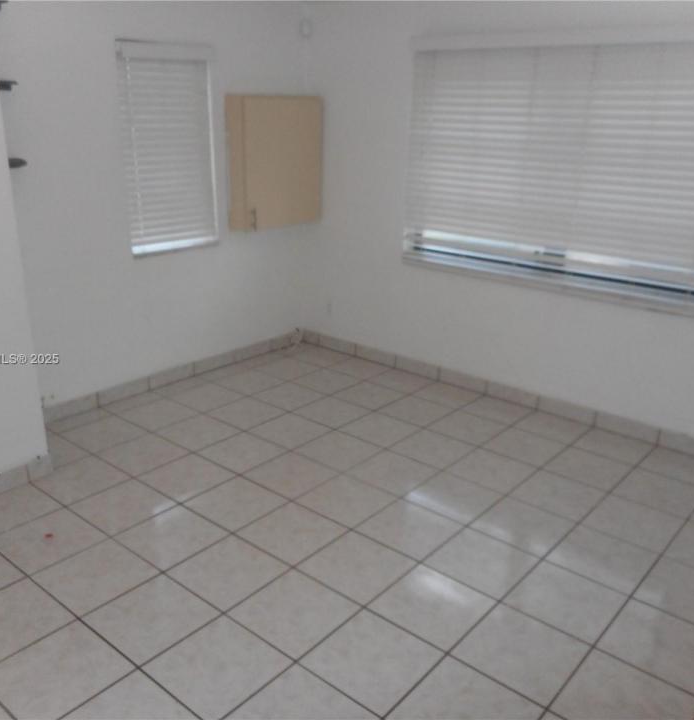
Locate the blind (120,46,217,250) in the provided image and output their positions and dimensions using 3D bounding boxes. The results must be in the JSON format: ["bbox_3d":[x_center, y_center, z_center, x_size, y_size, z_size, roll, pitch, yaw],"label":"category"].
[{"bbox_3d":[-0.990,-1.196,3.934,0.081,1.102,0.623,17,25,37],"label":"blind"}]

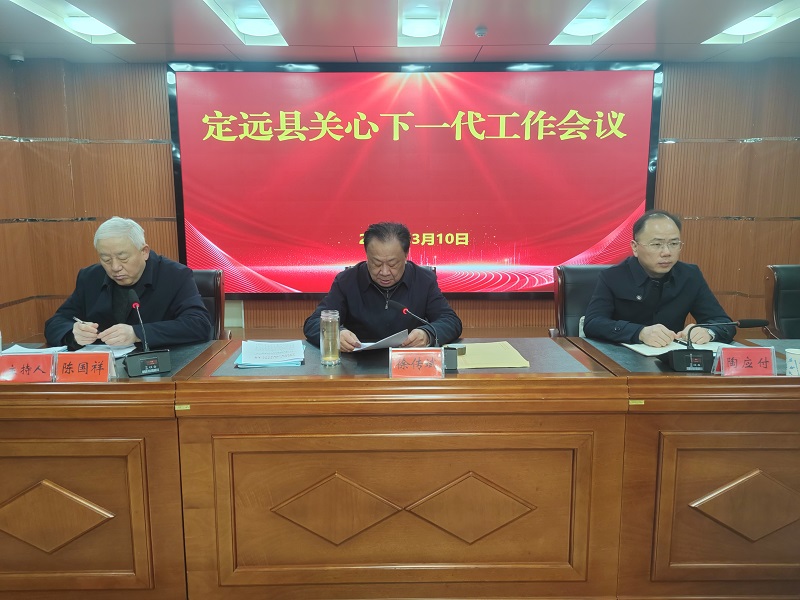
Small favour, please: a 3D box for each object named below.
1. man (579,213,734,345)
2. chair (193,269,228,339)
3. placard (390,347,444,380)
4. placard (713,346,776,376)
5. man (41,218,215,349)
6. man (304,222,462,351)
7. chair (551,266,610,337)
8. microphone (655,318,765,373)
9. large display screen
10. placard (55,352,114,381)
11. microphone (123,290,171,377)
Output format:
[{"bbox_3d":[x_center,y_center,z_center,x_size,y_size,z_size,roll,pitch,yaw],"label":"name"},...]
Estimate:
[{"bbox_3d":[1.032,0.280,2.593,0.587,1.318,0.721,0,9,-2],"label":"man"},{"bbox_3d":[-1.090,0.381,2.890,0.577,1.040,0.639,0,8,0],"label":"chair"},{"bbox_3d":[0.053,0.196,1.972,0.175,0.088,0.077,0,9,-1],"label":"placard"},{"bbox_3d":[1.083,0.190,1.992,0.173,0.088,0.082,0,8,0],"label":"placard"},{"bbox_3d":[-1.059,0.302,2.586,0.618,1.285,0.721,0,8,0],"label":"man"},{"bbox_3d":[-0.055,0.314,2.578,0.587,1.260,0.700,0,9,-2],"label":"man"},{"bbox_3d":[1.001,0.376,2.889,0.577,1.040,0.639,0,8,0],"label":"chair"},{"bbox_3d":[1.044,0.145,2.063,0.366,0.154,0.154,0,8,0],"label":"microphone"},{"bbox_3d":[0.164,-1.240,6.688,5.171,2.503,0.144,0,8,0],"label":"large display screen"},{"bbox_3d":[-0.962,0.203,1.941,0.173,0.088,0.077,0,8,0],"label":"placard"},{"bbox_3d":[-0.833,0.104,2.057,0.144,0.247,0.196,-3,9,-20],"label":"microphone"}]

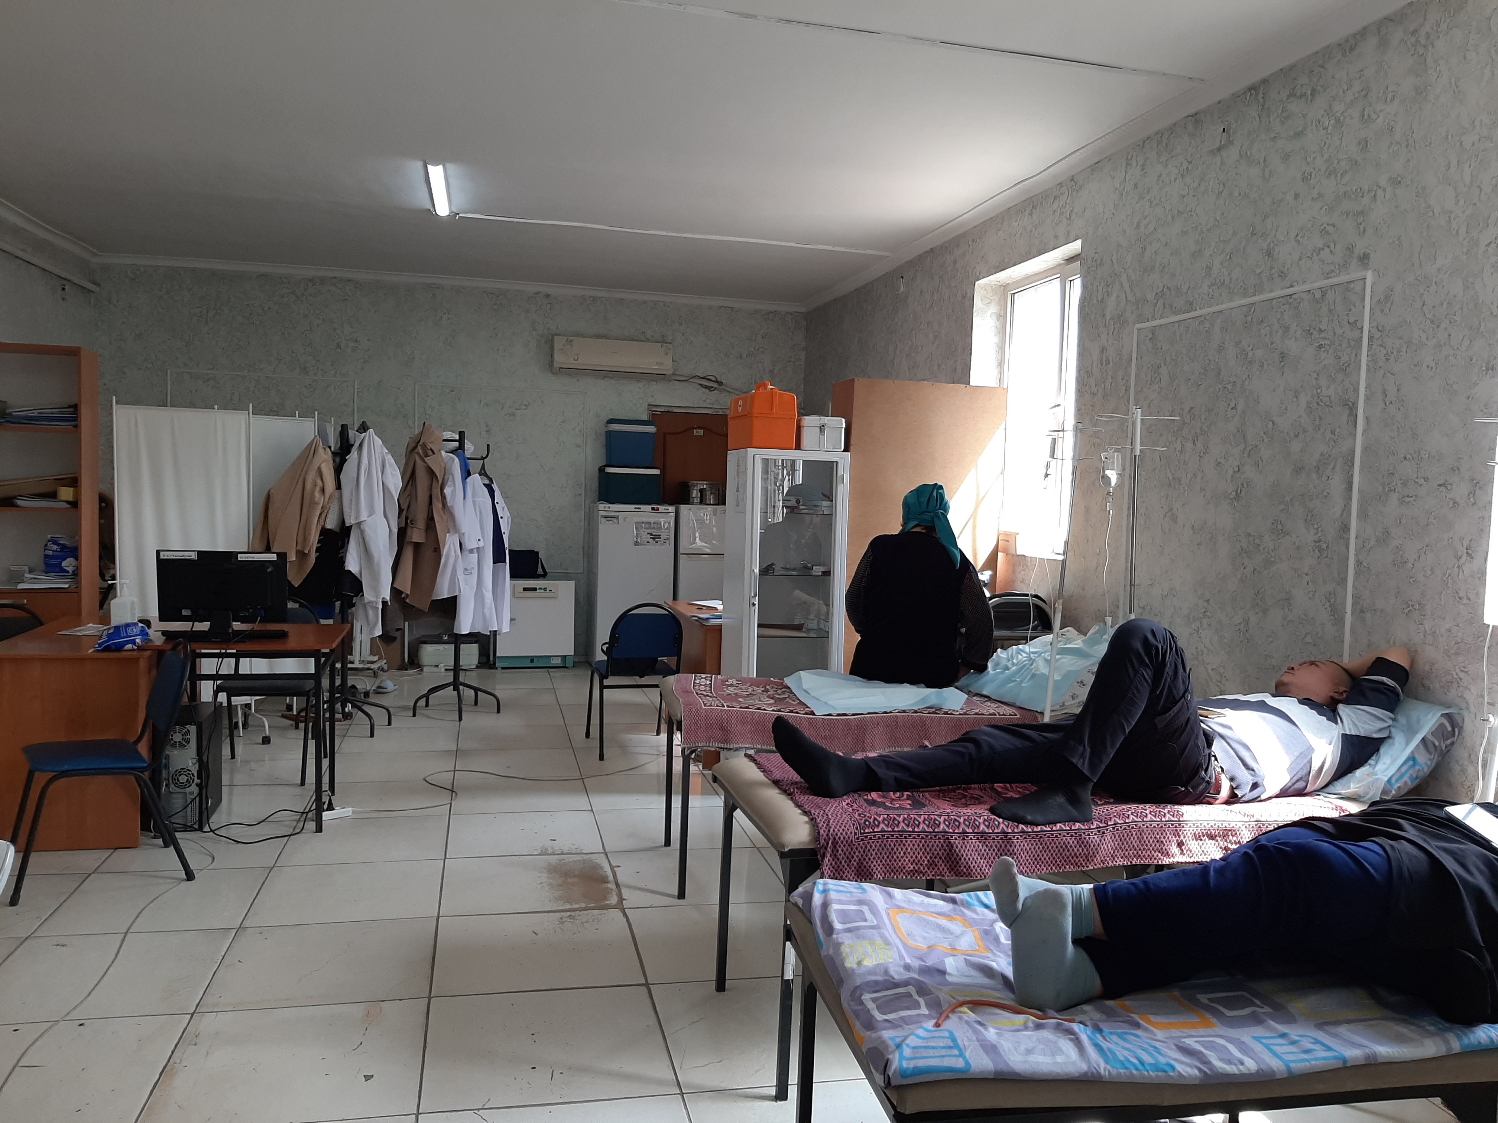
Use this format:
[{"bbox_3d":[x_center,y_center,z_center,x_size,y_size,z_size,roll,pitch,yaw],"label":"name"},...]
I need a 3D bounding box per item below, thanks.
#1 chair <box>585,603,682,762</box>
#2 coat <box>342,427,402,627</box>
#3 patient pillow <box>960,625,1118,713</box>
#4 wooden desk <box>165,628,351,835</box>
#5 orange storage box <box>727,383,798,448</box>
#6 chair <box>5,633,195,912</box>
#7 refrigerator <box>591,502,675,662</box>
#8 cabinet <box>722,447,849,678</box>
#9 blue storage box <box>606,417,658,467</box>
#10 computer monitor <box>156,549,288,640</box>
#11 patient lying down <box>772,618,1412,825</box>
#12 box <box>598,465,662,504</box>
[{"bbox_3d":[-0.628,0.616,6.166,0.460,0.820,0.560,1,3,-17],"label":"chair"},{"bbox_3d":[-2.154,-0.176,6.383,0.330,1.150,0.250,0,4,-19],"label":"coat"},{"bbox_3d":[1.259,0.410,4.561,0.520,0.240,0.650,1,4,-13],"label":"patient pillow"},{"bbox_3d":[-2.112,0.698,4.795,0.710,0.770,0.770,1,4,-13],"label":"wooden desk"},{"bbox_3d":[0.065,-0.693,5.499,0.225,0.310,0.385,1,3,-17],"label":"orange storage box"},{"bbox_3d":[-2.335,0.709,4.034,0.560,0.830,0.490,-1,4,-34],"label":"chair"},{"bbox_3d":[-0.912,0.216,8.745,0.590,1.310,0.600,1,4,-13],"label":"refrigerator"},{"bbox_3d":[0.165,0.273,5.557,0.505,1.620,0.380,1,3,-16],"label":"cabinet"},{"bbox_3d":[-0.922,-0.893,8.645,0.375,0.335,0.250,1,4,-13],"label":"blue storage box"},{"bbox_3d":[-2.182,0.138,4.668,0.500,0.365,0.190,1,4,-13],"label":"computer monitor"},{"bbox_3d":[0.907,0.370,2.955,1.700,0.460,0.540,1,3,-13],"label":"patient lying down"},{"bbox_3d":[-0.946,-0.591,8.937,0.455,0.290,0.310,1,3,-15],"label":"box"}]

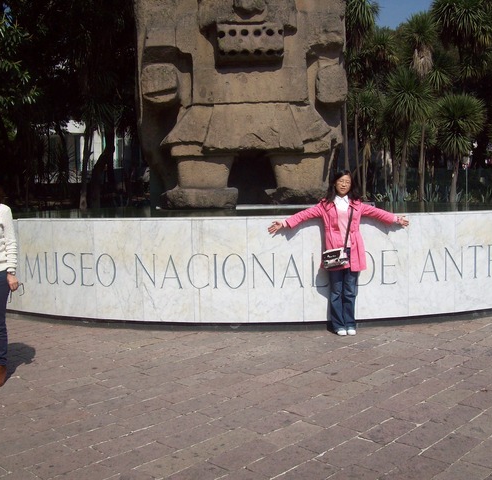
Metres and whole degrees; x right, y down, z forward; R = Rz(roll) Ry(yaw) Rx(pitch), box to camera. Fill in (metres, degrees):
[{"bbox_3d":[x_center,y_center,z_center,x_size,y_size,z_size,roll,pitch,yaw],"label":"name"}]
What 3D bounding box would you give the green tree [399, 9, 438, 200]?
[{"bbox_3d":[4.361,-3.336,16.821,1.022,4.719,1.022,-1,4,0],"label":"green tree"}]

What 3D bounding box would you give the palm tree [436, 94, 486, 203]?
[{"bbox_3d":[5.317,-2.270,16.398,1.239,2.690,1.239,-1,4,0],"label":"palm tree"}]

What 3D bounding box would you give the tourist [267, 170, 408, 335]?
[{"bbox_3d":[0.904,0.132,6.483,1.350,1.590,0.370,-1,4,3],"label":"tourist"}]

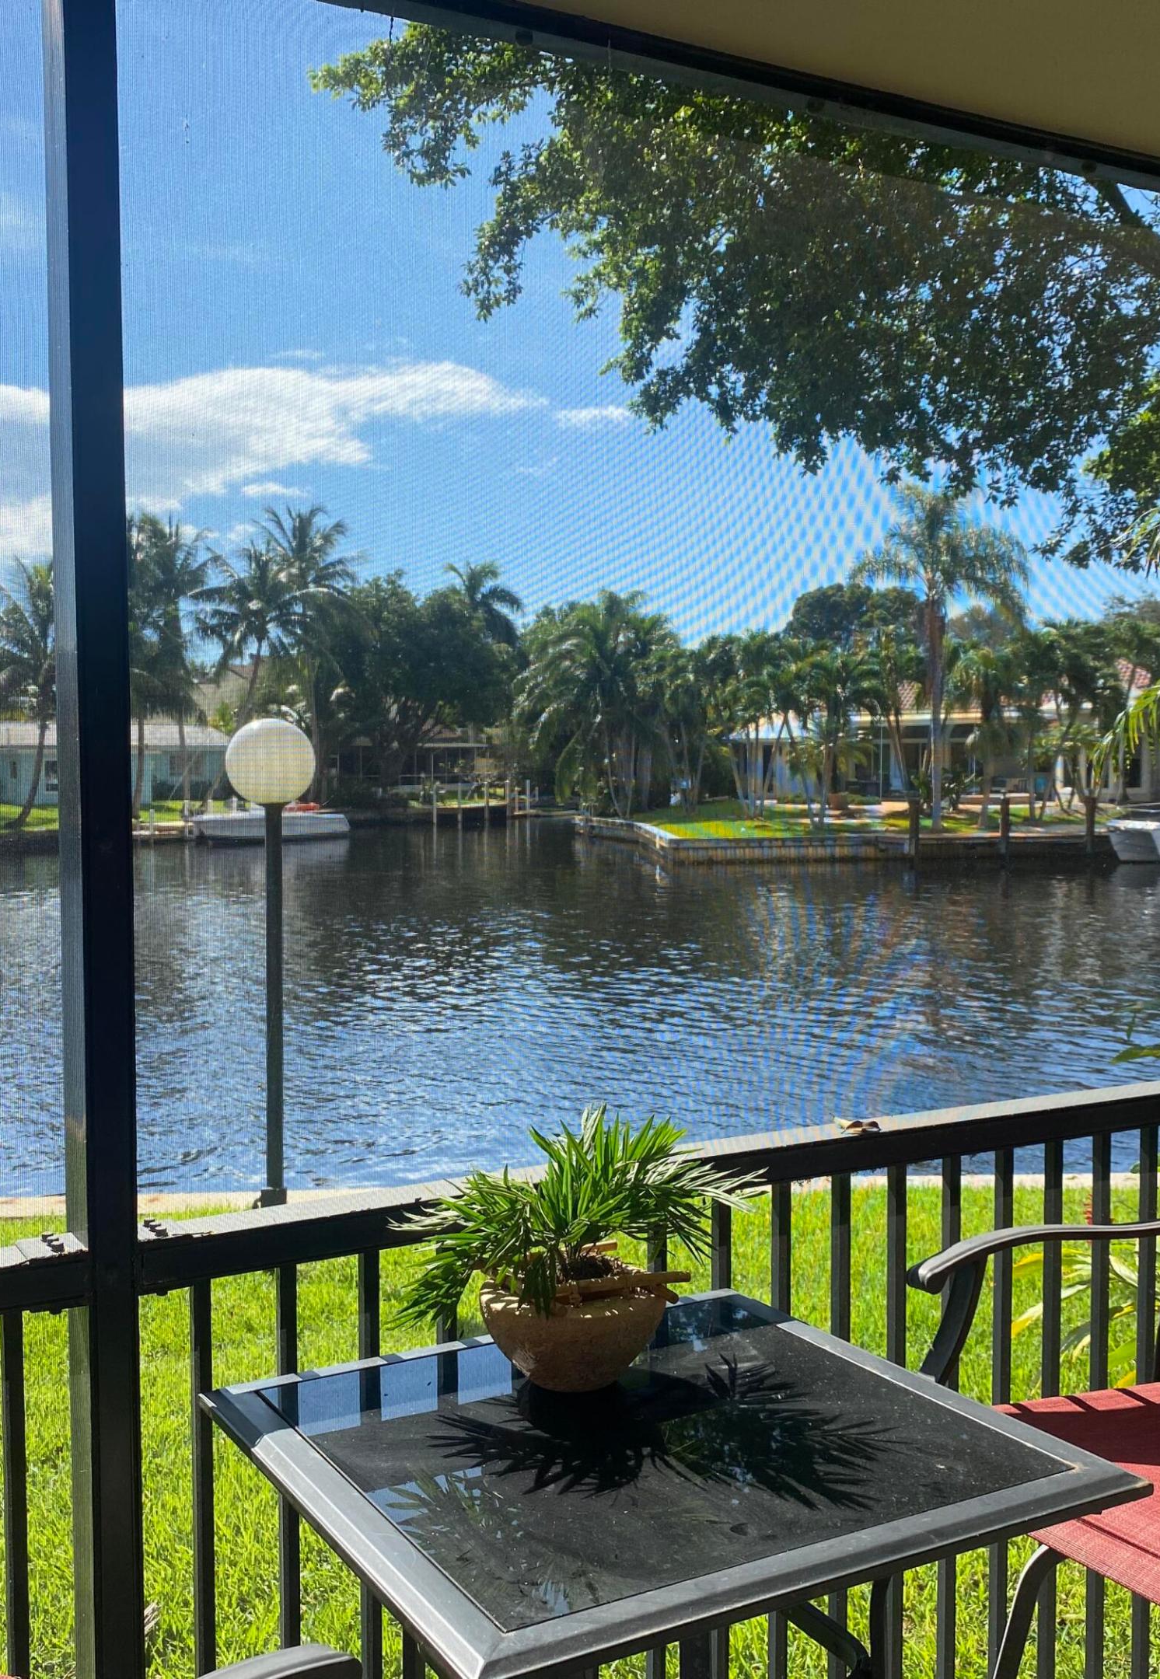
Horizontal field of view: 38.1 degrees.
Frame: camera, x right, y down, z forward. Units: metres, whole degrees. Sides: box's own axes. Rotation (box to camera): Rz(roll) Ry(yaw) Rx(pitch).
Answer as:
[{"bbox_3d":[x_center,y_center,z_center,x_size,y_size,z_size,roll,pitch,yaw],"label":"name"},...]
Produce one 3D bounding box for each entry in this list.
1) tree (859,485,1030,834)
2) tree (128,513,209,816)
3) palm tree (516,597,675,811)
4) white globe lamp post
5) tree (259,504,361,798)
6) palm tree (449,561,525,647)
[{"bbox_3d":[10.914,-5.526,50.813,5.500,10.479,5.500,0,3,12],"label":"tree"},{"bbox_3d":[-16.909,-6.886,66.762,4.600,12.040,4.600,-1,3,-14],"label":"tree"},{"bbox_3d":[0.498,-5.117,63.840,6.000,8.644,6.000,0,2,0],"label":"palm tree"},{"bbox_3d":[-1.480,0.598,8.083,0.430,2.351,0.430,-1,2,-10],"label":"white globe lamp post"},{"bbox_3d":[-12.566,-8.609,78.700,5.000,14.026,5.000,-1,2,-9],"label":"tree"},{"bbox_3d":[-5.443,-9.856,99.668,4.600,13.277,4.600,0,2,-3],"label":"palm tree"}]

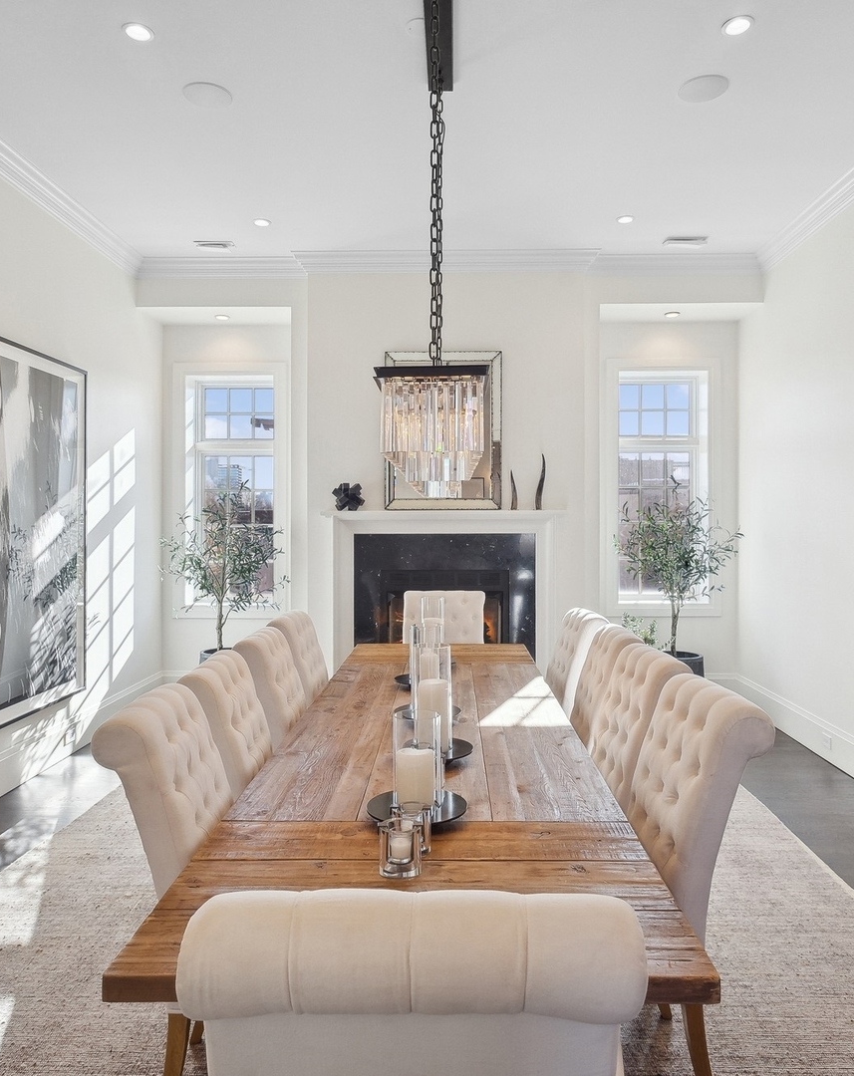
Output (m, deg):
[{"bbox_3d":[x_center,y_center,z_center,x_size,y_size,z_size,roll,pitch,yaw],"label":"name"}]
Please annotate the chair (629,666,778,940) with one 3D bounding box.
[{"bbox_3d":[0.525,0.950,2.160,0.680,1.020,0.570,0,1,2],"label":"chair"}]

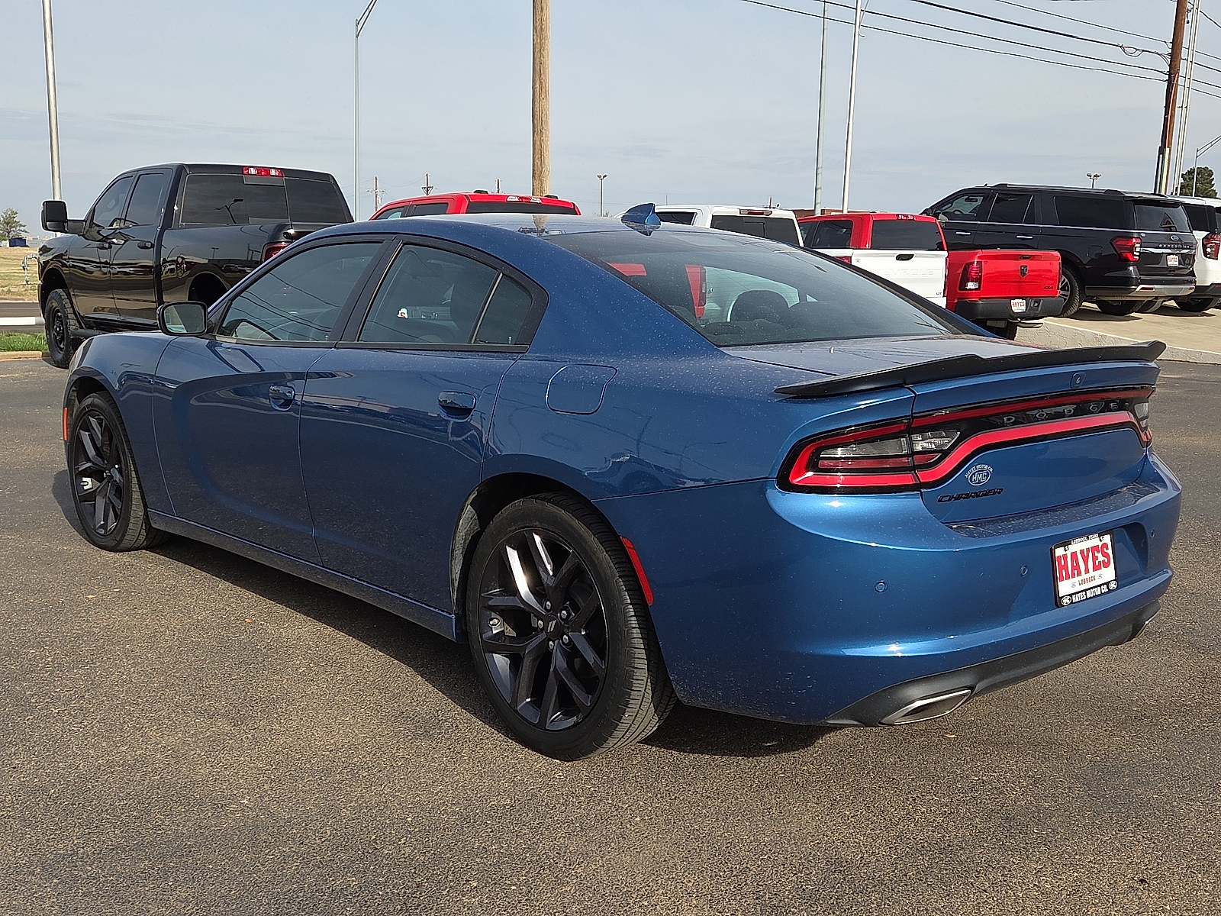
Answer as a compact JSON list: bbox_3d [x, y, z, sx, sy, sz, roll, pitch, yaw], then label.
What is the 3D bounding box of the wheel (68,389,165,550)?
[{"bbox_3d":[-2.181,0.052,5.523,0.245,0.725,0.725,-8,13,-42],"label":"wheel"}]

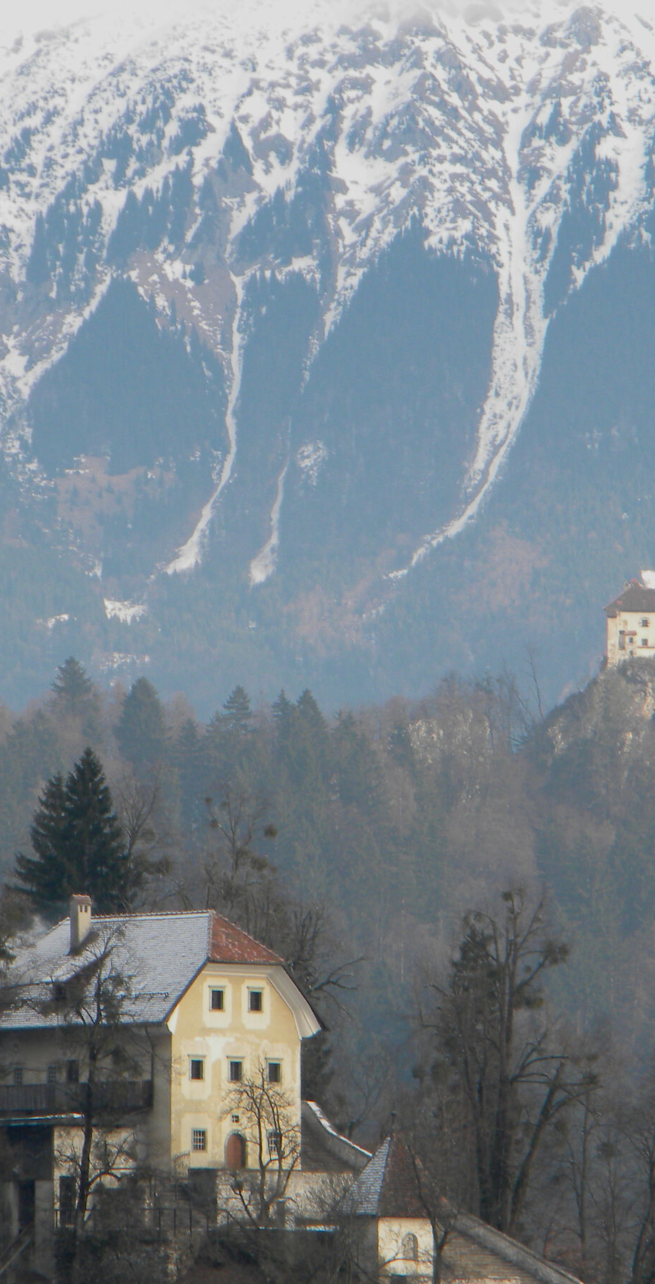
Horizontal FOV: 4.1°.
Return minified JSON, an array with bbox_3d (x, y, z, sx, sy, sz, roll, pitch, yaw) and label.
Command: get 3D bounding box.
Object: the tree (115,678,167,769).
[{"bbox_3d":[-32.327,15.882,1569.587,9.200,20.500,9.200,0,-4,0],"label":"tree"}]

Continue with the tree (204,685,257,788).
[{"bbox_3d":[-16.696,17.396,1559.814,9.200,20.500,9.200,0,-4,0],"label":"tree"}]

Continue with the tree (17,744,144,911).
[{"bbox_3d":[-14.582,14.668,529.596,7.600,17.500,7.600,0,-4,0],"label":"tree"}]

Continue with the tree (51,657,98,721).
[{"bbox_3d":[-44.864,11.222,1599.332,8.300,17.500,8.300,0,-4,0],"label":"tree"}]

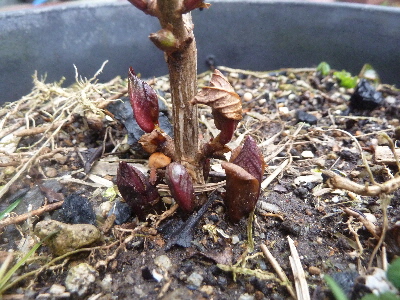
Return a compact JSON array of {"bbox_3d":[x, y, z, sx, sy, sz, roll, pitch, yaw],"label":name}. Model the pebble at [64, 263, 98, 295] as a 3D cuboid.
[{"bbox_3d":[-0.045,0.049,0.110,0.013,0.011,0.013,0,30,0],"label":"pebble"}]

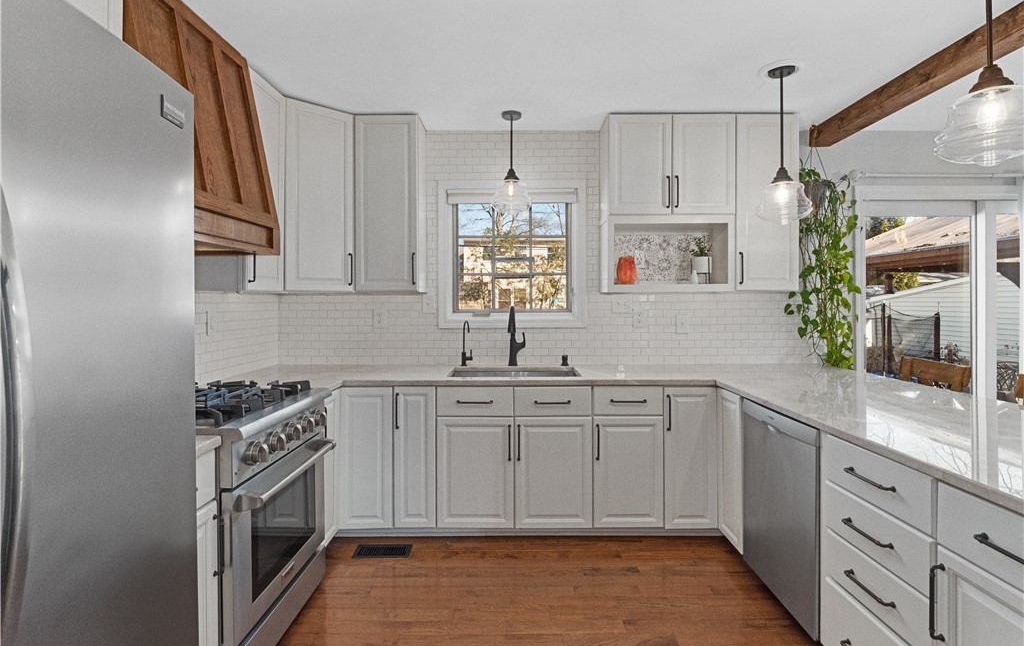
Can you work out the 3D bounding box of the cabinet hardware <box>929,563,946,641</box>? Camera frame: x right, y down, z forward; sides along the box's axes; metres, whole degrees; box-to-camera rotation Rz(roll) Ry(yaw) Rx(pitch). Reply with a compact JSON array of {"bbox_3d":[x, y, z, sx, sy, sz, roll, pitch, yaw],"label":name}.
[{"bbox_3d":[1.102,0.723,1.225,0.036,0.200,0.018,0,1,0],"label":"cabinet hardware"}]

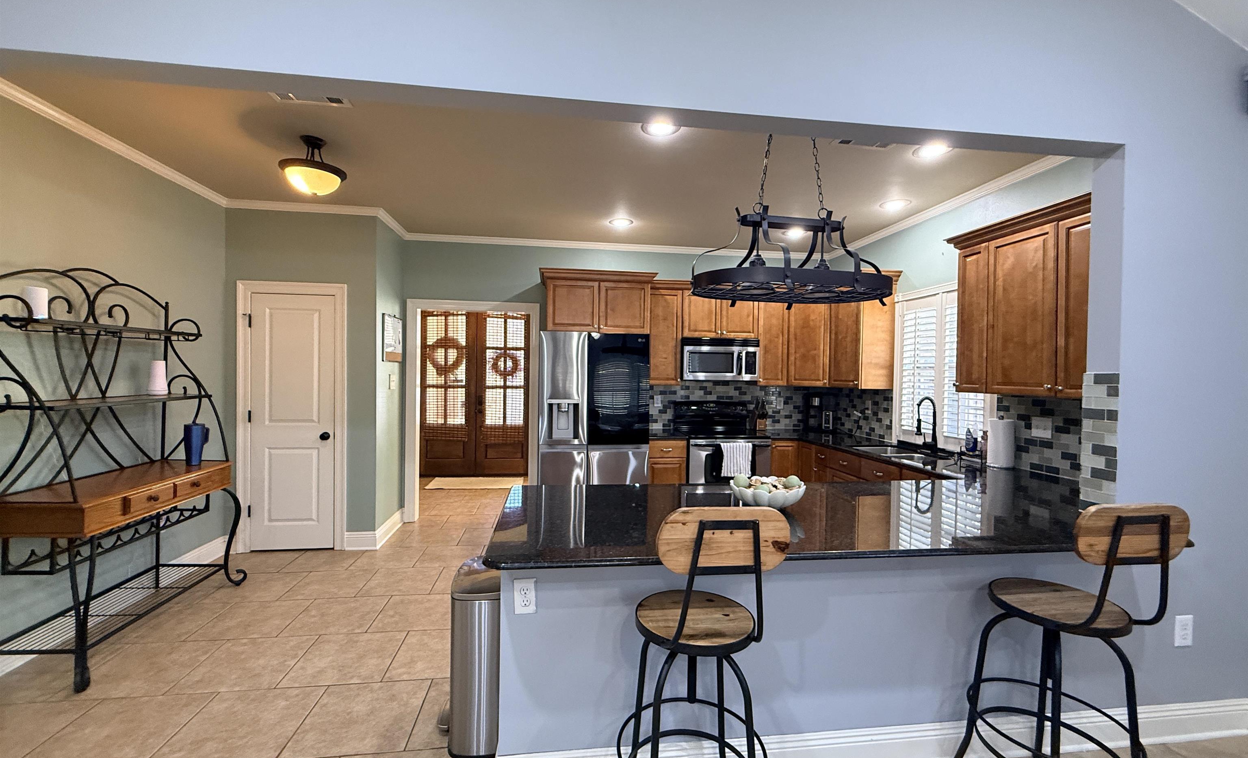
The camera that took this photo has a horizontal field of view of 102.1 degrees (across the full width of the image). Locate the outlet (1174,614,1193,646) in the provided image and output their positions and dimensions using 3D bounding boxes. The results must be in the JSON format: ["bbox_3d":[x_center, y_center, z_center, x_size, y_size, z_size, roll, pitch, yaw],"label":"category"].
[{"bbox_3d":[2.249,1.013,2.028,0.076,0.120,0.010,1,0,-8],"label":"outlet"}]

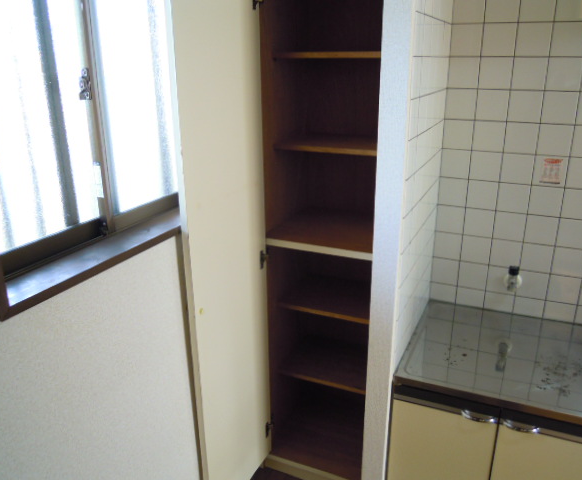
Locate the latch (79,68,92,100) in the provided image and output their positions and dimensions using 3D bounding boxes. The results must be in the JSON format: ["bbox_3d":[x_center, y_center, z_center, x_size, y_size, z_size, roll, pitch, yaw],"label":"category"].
[{"bbox_3d":[-0.426,-0.322,1.071,0.020,0.062,0.019,8,20,25],"label":"latch"}]

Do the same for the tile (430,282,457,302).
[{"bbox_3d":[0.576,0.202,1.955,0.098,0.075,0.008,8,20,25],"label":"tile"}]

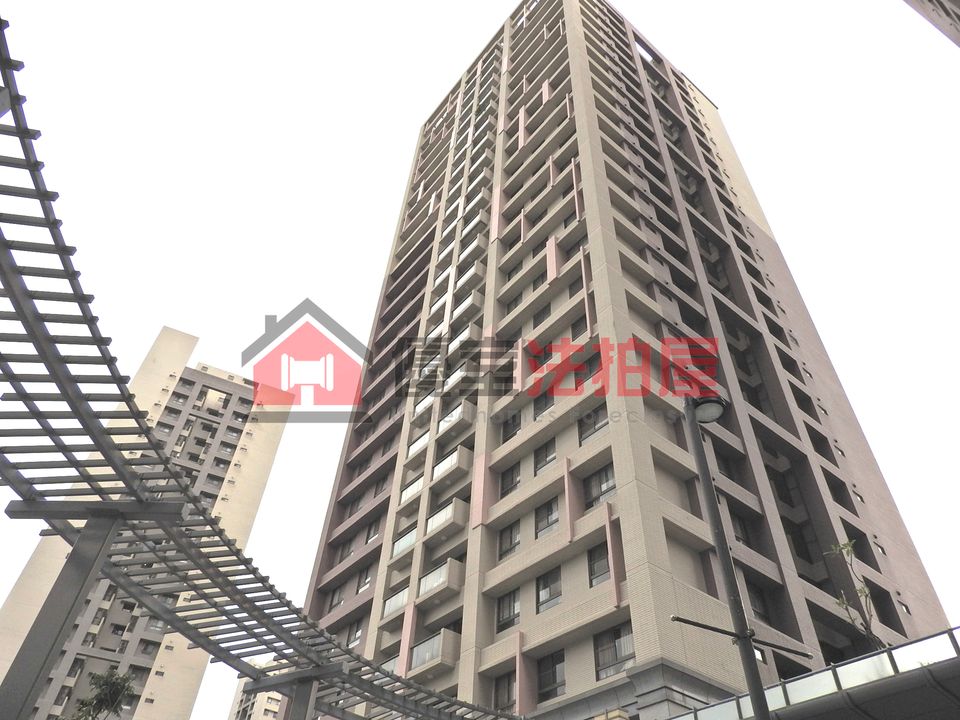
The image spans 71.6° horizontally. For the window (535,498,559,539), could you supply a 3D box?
[{"bbox_3d":[2.879,6.767,28.416,0.160,1.520,1.439,31,-51,-24],"label":"window"}]

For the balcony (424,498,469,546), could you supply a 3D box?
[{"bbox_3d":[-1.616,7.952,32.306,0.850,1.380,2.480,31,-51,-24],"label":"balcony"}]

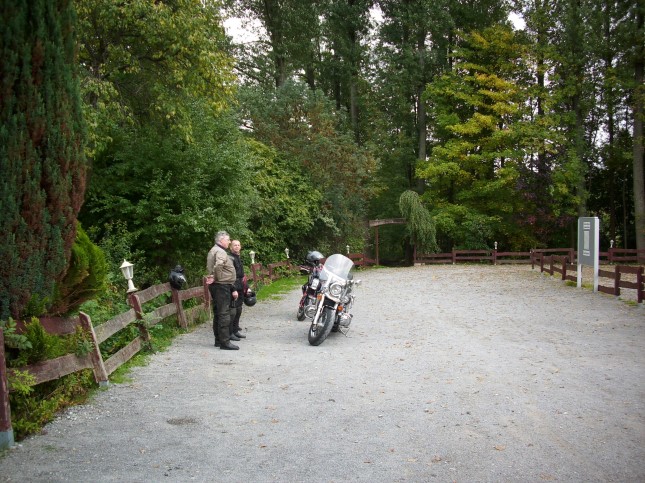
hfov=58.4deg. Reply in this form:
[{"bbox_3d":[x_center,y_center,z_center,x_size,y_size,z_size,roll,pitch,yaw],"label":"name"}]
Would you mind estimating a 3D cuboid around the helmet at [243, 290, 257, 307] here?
[{"bbox_3d":[-1.280,1.000,10.100,0.250,0.260,0.310,5,-28,-10],"label":"helmet"}]

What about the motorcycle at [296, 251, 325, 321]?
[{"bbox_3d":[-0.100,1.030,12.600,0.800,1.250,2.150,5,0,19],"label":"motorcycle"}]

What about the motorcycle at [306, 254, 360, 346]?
[{"bbox_3d":[0.220,0.930,9.870,0.900,1.400,2.350,5,0,17],"label":"motorcycle"}]

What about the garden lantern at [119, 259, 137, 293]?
[{"bbox_3d":[-2.940,0.515,8.700,0.210,0.500,0.210,-10,0,0],"label":"garden lantern"}]

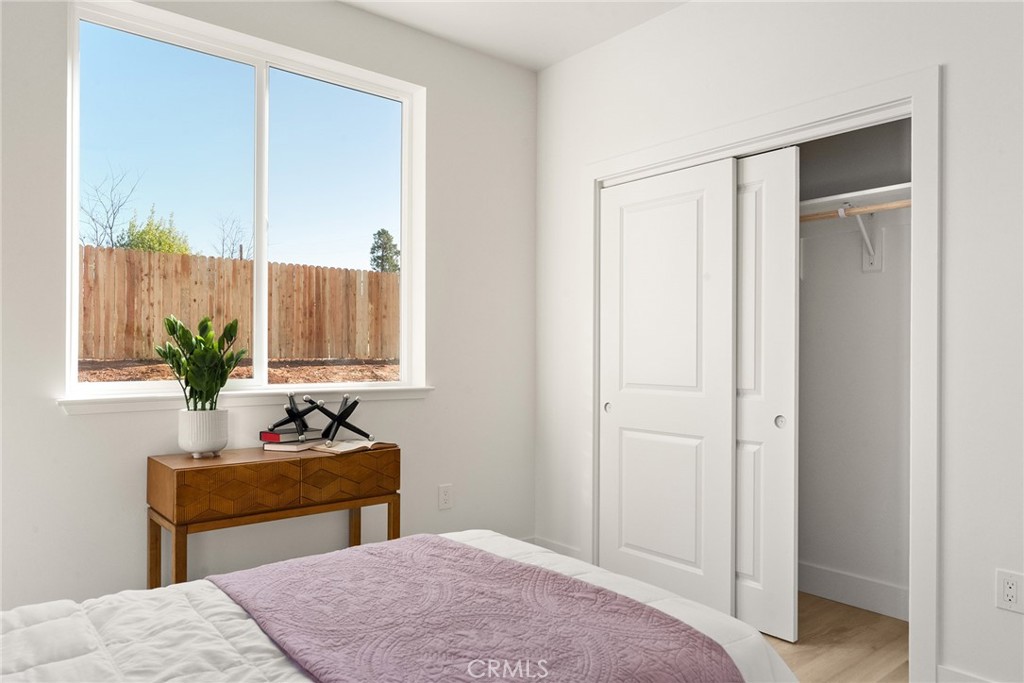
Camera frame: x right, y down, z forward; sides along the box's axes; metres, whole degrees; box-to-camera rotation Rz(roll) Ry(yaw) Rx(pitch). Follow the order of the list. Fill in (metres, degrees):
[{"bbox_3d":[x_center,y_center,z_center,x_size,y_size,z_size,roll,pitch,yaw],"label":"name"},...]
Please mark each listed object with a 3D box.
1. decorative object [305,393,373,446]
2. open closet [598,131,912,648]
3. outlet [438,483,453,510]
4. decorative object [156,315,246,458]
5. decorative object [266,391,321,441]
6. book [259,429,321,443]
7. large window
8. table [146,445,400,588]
[{"bbox_3d":[-0.735,0.334,2.826,0.285,0.210,0.250,0,0,-23],"label":"decorative object"},{"bbox_3d":[1.158,0.194,3.047,0.640,2.065,1.490,1,0,-40],"label":"open closet"},{"bbox_3d":[-0.338,0.803,3.370,0.076,0.125,0.010,1,0,-40],"label":"outlet"},{"bbox_3d":[-1.180,0.168,2.505,0.330,0.540,0.300,0,0,-18],"label":"decorative object"},{"bbox_3d":[-0.914,0.317,2.785,0.235,0.200,0.210,0,0,-18],"label":"decorative object"},{"bbox_3d":[-0.929,0.398,2.789,0.135,0.039,0.200,0,0,41],"label":"book"},{"bbox_3d":[-1.044,-0.523,2.856,1.500,1.480,0.120,1,0,-40],"label":"large window"},{"bbox_3d":[-0.915,0.827,2.591,0.845,0.769,0.350,1,0,-39],"label":"table"}]

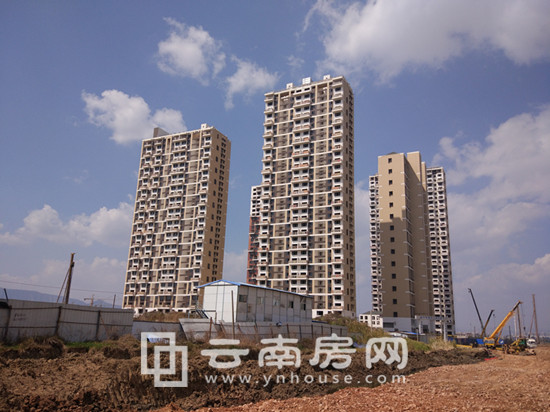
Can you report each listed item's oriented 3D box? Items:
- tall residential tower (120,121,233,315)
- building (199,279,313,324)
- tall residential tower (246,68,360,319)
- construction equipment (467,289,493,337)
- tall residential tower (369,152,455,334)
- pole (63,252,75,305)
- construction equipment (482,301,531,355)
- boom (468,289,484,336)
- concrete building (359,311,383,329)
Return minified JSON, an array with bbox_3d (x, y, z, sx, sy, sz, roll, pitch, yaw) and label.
[{"bbox_3d":[-50.388,9.852,232.289,47.500,99.000,17.500,-6,-17,27],"label":"tall residential tower"},{"bbox_3d":[-1.570,13.603,56.616,5.650,6.250,18.545,-7,-17,30],"label":"building"},{"bbox_3d":[13.637,-2.792,188.824,37.800,105.500,15.000,-6,-17,27],"label":"tall residential tower"},{"bbox_3d":[63.807,33.392,137.377,7.600,15.606,4.000,-5,-17,24],"label":"construction equipment"},{"bbox_3d":[70.839,19.473,230.557,37.000,90.400,23.000,-6,-17,27],"label":"tall residential tower"},{"bbox_3d":[-21.300,8.880,45.548,0.450,8.171,0.450,9,-16,-23],"label":"pole"},{"bbox_3d":[49.294,25.632,94.953,8.500,10.519,6.500,16,-20,-42],"label":"construction equipment"},{"bbox_3d":[62.875,33.328,137.816,1.000,15.330,1.000,-19,-22,19],"label":"boom"},{"bbox_3d":[55.295,65.243,250.856,15.000,11.478,11.000,-6,-17,27],"label":"concrete building"}]

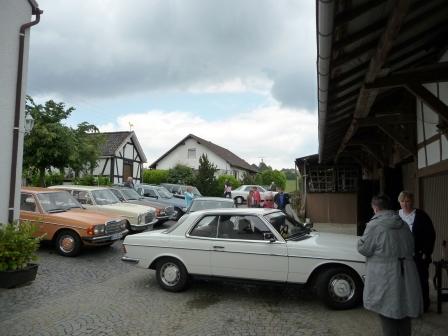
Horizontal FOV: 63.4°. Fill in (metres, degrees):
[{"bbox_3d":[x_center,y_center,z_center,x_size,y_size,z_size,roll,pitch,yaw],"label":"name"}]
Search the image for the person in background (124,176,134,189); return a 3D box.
[{"bbox_3d":[-4.400,1.300,16.900,0.500,1.760,0.350,2,-4,-18],"label":"person in background"}]

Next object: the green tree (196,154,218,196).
[{"bbox_3d":[-1.230,0.880,27.000,1.900,3.700,1.900,1,-4,0],"label":"green tree"}]

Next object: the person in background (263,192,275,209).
[{"bbox_3d":[1.496,1.611,12.239,0.520,1.550,0.360,1,-5,0],"label":"person in background"}]

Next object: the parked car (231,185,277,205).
[{"bbox_3d":[2.500,2.130,29.000,4.750,1.410,1.800,2,-4,-7],"label":"parked car"}]

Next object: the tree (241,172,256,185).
[{"bbox_3d":[2.545,1.718,37.902,2.000,2.500,1.900,1,-5,0],"label":"tree"}]

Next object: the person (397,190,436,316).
[{"bbox_3d":[2.570,1.120,4.950,0.550,1.650,0.360,-3,-6,41],"label":"person"}]

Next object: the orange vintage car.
[{"bbox_3d":[-4.994,1.316,9.915,4.720,1.440,1.790,3,-3,17],"label":"orange vintage car"}]

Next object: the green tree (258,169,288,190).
[{"bbox_3d":[4.924,1.547,36.886,3.000,2.900,2.600,1,-5,0],"label":"green tree"}]

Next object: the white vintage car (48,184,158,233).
[{"bbox_3d":[-4.583,1.374,12.089,4.690,1.440,1.780,3,-3,15],"label":"white vintage car"}]

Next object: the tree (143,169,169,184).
[{"bbox_3d":[-5.392,1.224,27.910,2.600,2.300,1.800,1,-5,0],"label":"tree"}]

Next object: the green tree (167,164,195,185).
[{"bbox_3d":[-3.193,1.135,26.890,2.400,2.800,2.300,1,-5,0],"label":"green tree"}]

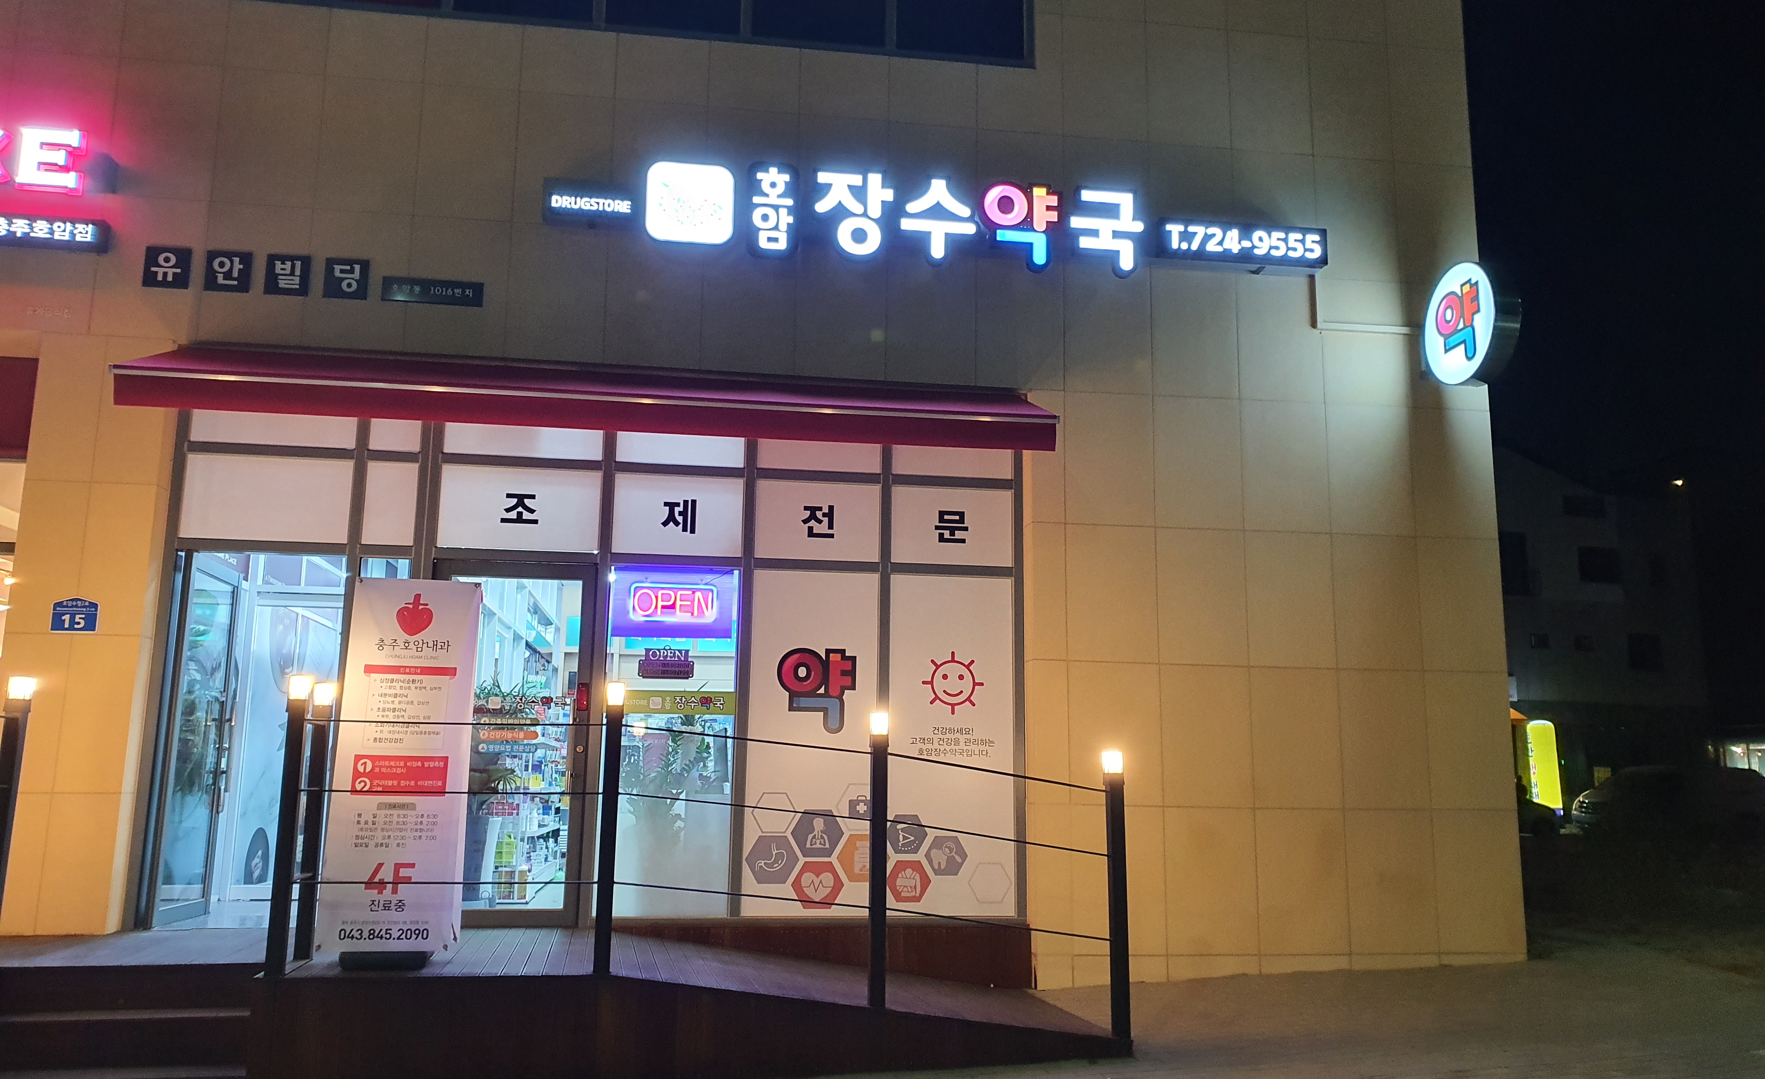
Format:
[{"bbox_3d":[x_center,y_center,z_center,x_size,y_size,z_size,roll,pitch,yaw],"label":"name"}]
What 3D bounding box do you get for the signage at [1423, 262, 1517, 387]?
[{"bbox_3d":[3.768,-1.377,8.492,0.170,0.775,0.775,2,-10,-8],"label":"signage"}]

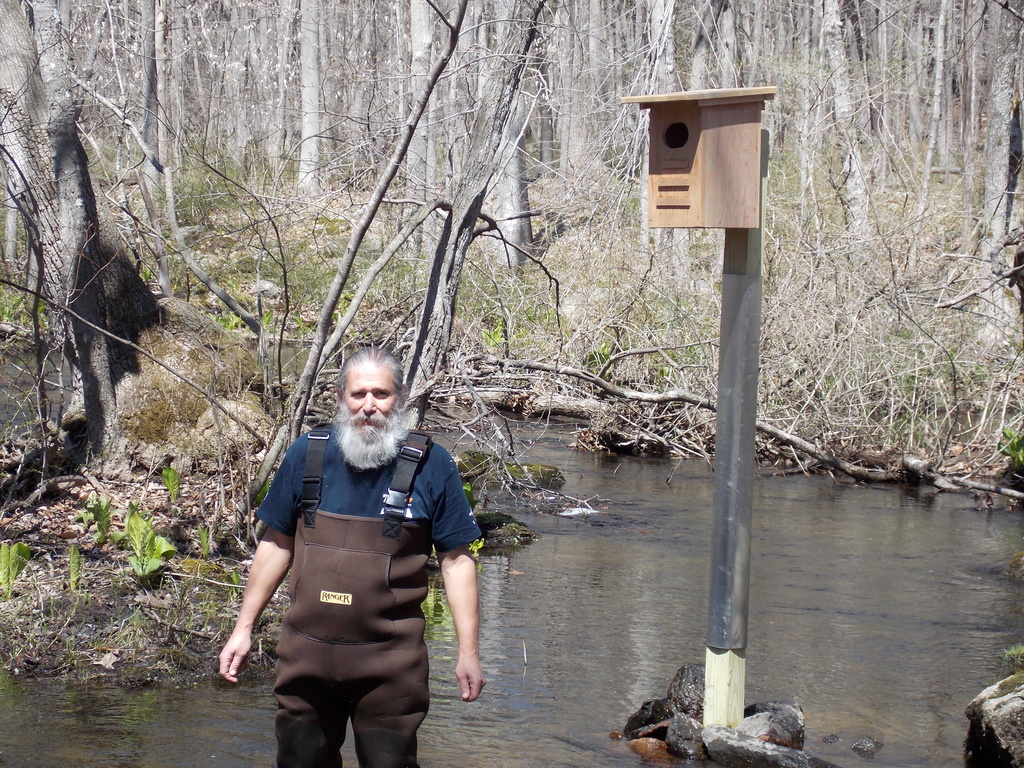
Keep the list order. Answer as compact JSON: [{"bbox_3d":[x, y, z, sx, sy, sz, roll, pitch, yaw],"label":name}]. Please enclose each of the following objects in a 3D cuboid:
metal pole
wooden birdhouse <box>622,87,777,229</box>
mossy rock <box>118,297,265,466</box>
[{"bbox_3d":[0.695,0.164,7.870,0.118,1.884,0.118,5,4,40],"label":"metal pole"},{"bbox_3d":[0.563,-0.683,7.641,0.236,0.428,0.464,3,4,40],"label":"wooden birdhouse"},{"bbox_3d":[-1.865,-0.009,14.800,0.900,0.950,0.800,1,3,0],"label":"mossy rock"}]

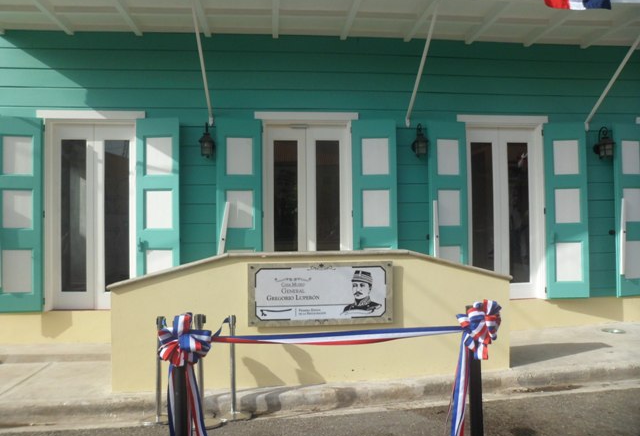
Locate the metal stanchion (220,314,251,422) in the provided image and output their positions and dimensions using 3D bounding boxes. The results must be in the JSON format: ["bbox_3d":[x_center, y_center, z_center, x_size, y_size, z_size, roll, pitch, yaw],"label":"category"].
[{"bbox_3d":[-0.781,1.348,4.383,0.300,0.916,0.300,0,-1,-5],"label":"metal stanchion"}]

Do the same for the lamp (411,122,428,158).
[{"bbox_3d":[1.328,-1.019,6.392,0.210,0.468,0.300,0,-1,-5],"label":"lamp"}]

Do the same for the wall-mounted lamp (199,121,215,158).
[{"bbox_3d":[-1.436,-0.985,6.149,0.210,0.459,0.300,0,-1,-5],"label":"wall-mounted lamp"}]

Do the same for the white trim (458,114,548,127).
[{"bbox_3d":[2.518,-1.356,6.603,1.296,0.112,0.070,0,-1,-5],"label":"white trim"}]

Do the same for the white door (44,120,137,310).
[{"bbox_3d":[-2.939,-0.037,6.179,1.127,2.443,0.120,0,-1,-5],"label":"white door"}]

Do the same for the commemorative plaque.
[{"bbox_3d":[0.015,0.759,4.776,1.438,0.618,0.040,0,-1,-5],"label":"commemorative plaque"}]

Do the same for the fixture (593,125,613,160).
[{"bbox_3d":[3.917,-1.023,6.619,0.210,0.448,0.300,0,-1,-5],"label":"fixture"}]

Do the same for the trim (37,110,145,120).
[{"bbox_3d":[-2.913,-1.317,6.126,1.329,0.106,0.070,0,-1,-5],"label":"trim"}]

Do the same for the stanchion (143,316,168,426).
[{"bbox_3d":[-1.429,1.335,4.266,0.300,0.917,0.300,0,-1,-5],"label":"stanchion"}]

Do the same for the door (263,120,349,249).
[{"bbox_3d":[-0.163,-0.061,6.423,1.159,2.414,0.120,0,-1,-5],"label":"door"}]

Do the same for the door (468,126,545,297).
[{"bbox_3d":[2.586,-0.079,6.664,1.102,2.374,0.120,0,-1,-5],"label":"door"}]

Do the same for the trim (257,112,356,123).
[{"bbox_3d":[-0.170,-1.351,6.367,1.376,0.104,0.070,0,-1,-5],"label":"trim"}]

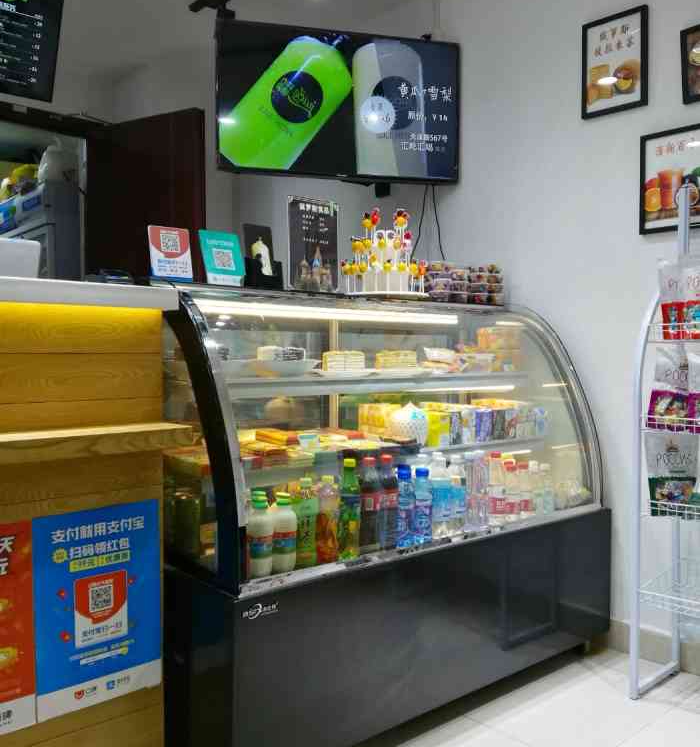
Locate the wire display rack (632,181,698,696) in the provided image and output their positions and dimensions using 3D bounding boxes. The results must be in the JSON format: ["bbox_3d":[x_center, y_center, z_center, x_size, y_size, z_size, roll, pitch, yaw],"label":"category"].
[{"bbox_3d":[1.094,0.185,1.976,0.290,1.550,0.470,0,0,-41],"label":"wire display rack"}]

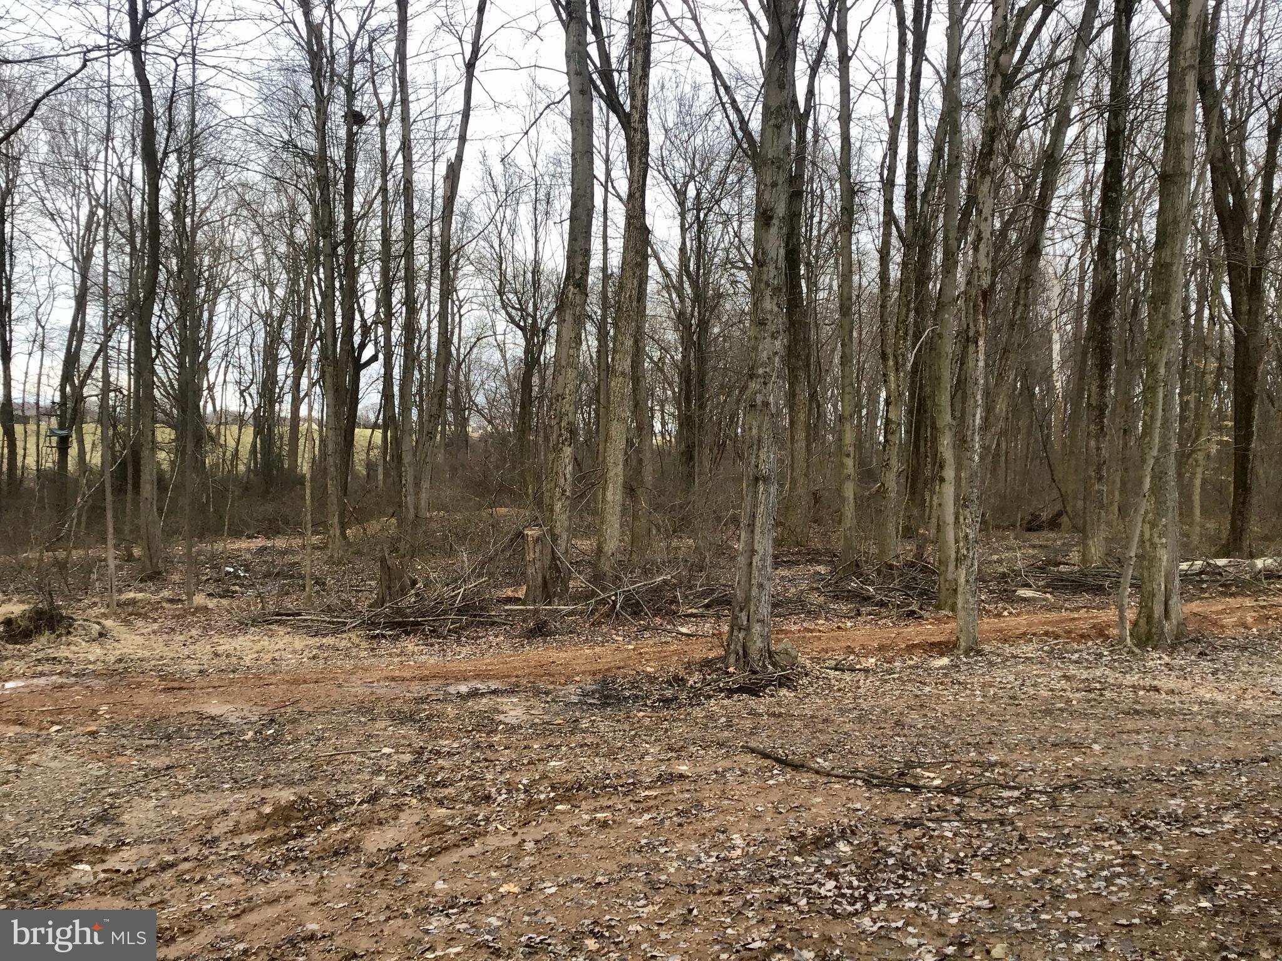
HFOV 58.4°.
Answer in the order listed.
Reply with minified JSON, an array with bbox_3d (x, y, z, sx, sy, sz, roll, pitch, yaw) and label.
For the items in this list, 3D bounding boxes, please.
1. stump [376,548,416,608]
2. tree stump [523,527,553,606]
[{"bbox_3d":[-2.645,1.055,12.400,0.411,0.649,0.411,0,2,0],"label":"stump"},{"bbox_3d":[-1.109,0.936,12.400,0.325,0.865,0.325,0,2,0],"label":"tree stump"}]

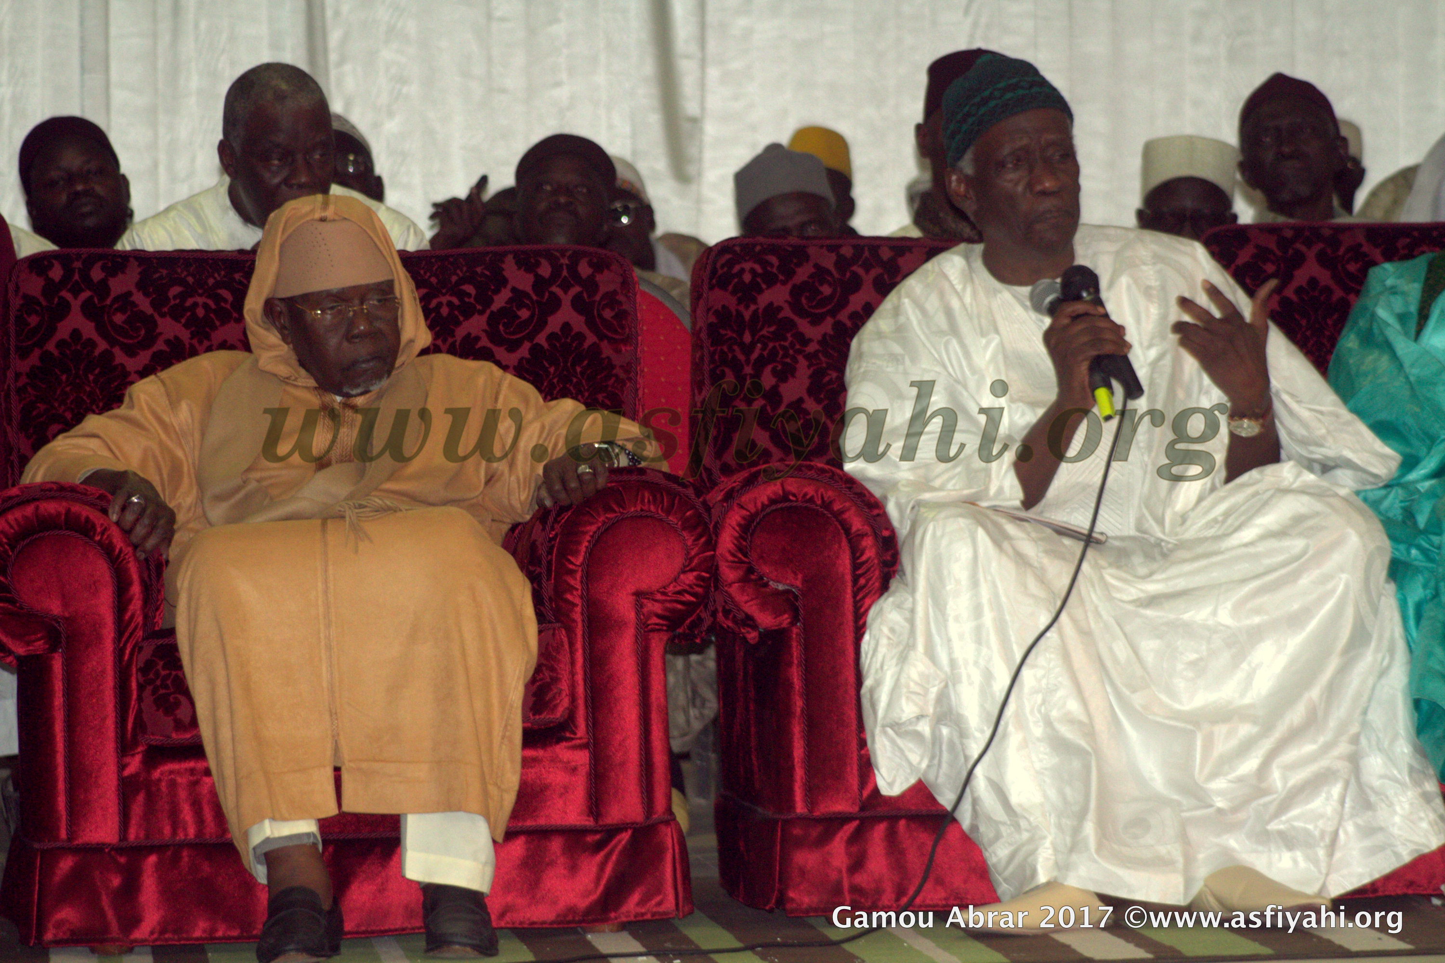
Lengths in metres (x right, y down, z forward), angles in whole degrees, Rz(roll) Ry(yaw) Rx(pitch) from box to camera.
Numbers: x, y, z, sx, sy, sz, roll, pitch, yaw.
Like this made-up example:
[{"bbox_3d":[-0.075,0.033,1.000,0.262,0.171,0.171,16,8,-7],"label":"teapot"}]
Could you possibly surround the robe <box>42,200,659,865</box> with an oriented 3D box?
[{"bbox_3d":[-0.533,0.060,9.950,0.890,0.950,0.740,-2,1,-5],"label":"robe"}]

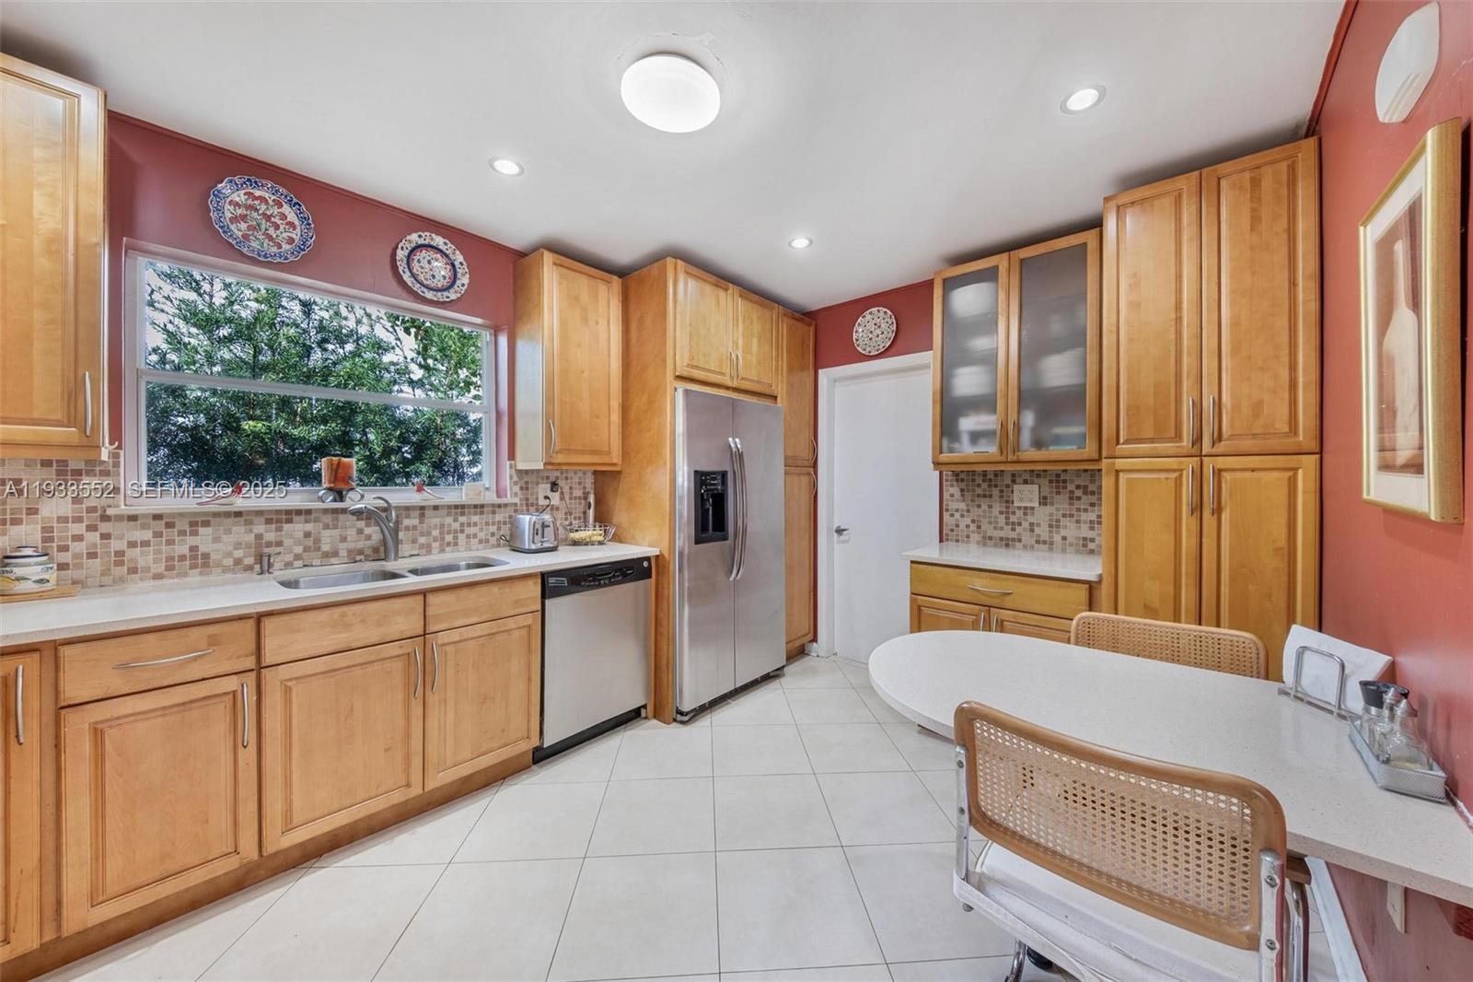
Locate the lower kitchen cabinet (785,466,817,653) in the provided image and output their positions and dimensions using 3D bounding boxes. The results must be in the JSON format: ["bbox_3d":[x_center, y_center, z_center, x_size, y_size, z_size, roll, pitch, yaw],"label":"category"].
[{"bbox_3d":[0.188,0.517,3.697,0.665,1.373,0.448,0,0,41],"label":"lower kitchen cabinet"}]

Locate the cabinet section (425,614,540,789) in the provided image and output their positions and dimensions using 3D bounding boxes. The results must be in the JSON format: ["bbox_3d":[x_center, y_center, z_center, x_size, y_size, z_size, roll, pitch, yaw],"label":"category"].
[{"bbox_3d":[-1.243,0.831,2.209,0.590,0.592,0.447,1,1,42],"label":"cabinet section"}]

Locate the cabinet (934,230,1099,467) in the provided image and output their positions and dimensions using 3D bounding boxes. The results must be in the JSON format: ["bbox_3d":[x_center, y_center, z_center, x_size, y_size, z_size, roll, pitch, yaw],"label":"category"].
[{"bbox_3d":[1.506,-0.672,2.632,0.765,1.092,0.315,0,0,41],"label":"cabinet"}]

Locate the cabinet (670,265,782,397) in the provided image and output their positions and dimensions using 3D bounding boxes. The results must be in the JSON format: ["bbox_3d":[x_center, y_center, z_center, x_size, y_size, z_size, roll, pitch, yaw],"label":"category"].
[{"bbox_3d":[-0.272,-0.916,3.172,0.665,0.647,0.922,0,0,41],"label":"cabinet"}]

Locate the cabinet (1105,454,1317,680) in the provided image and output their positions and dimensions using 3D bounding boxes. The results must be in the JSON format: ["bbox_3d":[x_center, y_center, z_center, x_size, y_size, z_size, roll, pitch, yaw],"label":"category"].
[{"bbox_3d":[1.905,0.527,2.041,0.582,1.315,0.530,1,1,42],"label":"cabinet"}]

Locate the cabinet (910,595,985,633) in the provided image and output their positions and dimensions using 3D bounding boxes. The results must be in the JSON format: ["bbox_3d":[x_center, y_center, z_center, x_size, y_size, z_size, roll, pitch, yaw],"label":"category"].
[{"bbox_3d":[1.217,0.840,2.635,0.376,0.589,0.500,1,1,42],"label":"cabinet"}]

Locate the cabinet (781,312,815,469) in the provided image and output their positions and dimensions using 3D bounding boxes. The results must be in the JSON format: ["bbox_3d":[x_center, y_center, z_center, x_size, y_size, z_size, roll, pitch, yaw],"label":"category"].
[{"bbox_3d":[0.186,-0.709,3.690,0.665,1.075,0.448,0,0,41],"label":"cabinet"}]

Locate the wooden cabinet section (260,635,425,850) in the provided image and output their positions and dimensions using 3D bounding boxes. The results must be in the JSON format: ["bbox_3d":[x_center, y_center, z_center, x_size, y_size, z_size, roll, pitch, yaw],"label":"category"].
[{"bbox_3d":[-1.541,0.836,1.881,0.590,0.592,0.439,1,1,42],"label":"wooden cabinet section"}]

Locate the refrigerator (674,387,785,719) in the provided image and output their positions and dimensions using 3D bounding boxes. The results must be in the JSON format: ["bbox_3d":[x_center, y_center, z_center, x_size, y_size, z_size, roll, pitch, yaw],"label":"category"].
[{"bbox_3d":[-0.244,0.334,3.139,0.755,1.767,0.905,0,0,41],"label":"refrigerator"}]

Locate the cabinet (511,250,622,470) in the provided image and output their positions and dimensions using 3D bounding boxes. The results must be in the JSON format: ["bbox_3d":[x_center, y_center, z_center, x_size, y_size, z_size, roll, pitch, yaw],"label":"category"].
[{"bbox_3d":[-0.926,-0.667,2.757,0.305,1.105,0.470,0,0,41],"label":"cabinet"}]

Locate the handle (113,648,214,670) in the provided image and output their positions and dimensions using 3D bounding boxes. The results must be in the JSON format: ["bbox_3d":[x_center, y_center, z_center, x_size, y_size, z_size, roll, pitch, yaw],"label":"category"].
[{"bbox_3d":[-1.575,0.464,1.356,0.032,0.016,0.183,1,1,42],"label":"handle"}]

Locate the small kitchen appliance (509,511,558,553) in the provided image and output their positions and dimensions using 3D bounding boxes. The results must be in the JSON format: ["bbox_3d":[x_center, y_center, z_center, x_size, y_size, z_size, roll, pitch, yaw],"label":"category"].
[{"bbox_3d":[-1.091,0.218,2.639,0.275,0.200,0.175,1,1,42],"label":"small kitchen appliance"}]

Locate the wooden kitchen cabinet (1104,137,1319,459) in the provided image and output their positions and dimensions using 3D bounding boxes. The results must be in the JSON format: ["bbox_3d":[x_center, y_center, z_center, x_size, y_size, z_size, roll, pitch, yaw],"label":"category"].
[{"bbox_3d":[1.943,-0.672,2.068,0.593,1.073,0.570,0,0,41],"label":"wooden kitchen cabinet"}]

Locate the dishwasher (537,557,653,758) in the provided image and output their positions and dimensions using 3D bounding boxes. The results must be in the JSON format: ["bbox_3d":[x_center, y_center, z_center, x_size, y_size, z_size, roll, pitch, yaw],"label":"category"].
[{"bbox_3d":[-0.881,0.804,2.611,0.600,0.885,0.608,1,1,42],"label":"dishwasher"}]

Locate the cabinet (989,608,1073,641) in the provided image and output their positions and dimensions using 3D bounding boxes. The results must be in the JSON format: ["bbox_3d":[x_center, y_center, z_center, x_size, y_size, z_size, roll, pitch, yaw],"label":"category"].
[{"bbox_3d":[1.502,0.847,2.382,0.366,0.589,0.500,1,1,42],"label":"cabinet"}]

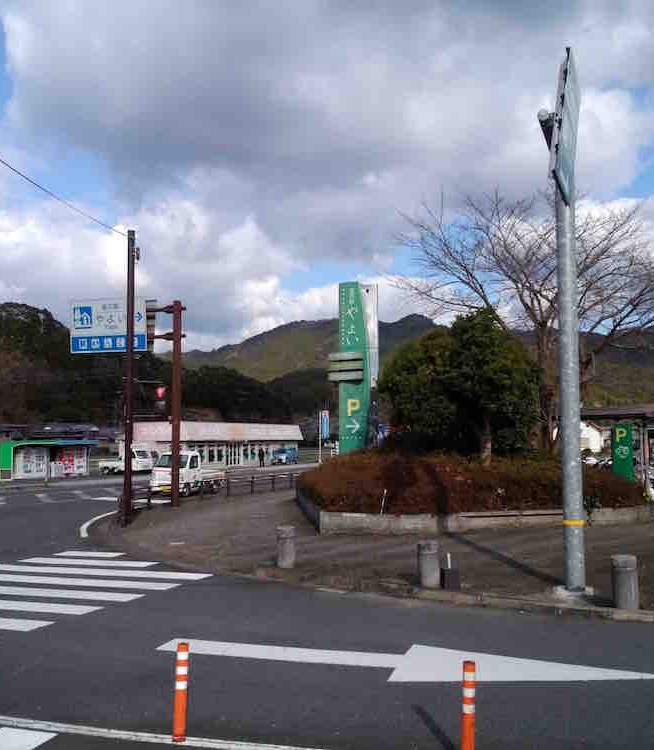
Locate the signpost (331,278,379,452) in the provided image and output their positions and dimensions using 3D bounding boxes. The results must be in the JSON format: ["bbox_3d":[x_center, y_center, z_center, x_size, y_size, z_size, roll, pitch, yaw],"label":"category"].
[{"bbox_3d":[0.831,0.277,23.568,1.250,6.200,0.850,-2,-5,22],"label":"signpost"}]

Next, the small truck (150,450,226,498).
[{"bbox_3d":[-5.380,3.861,30.888,1.475,1.780,3.395,-2,-5,18],"label":"small truck"}]

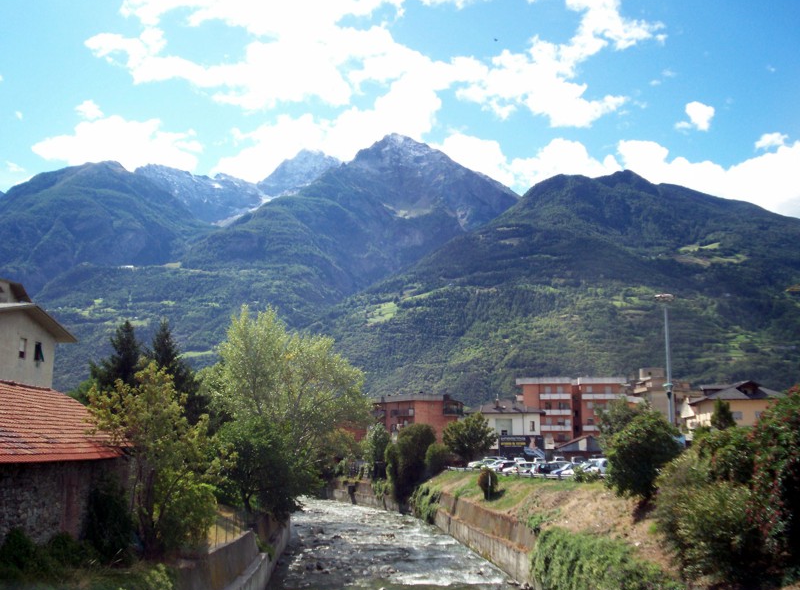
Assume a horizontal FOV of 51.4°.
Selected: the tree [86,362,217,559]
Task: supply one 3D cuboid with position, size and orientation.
[{"bbox_3d":[-11.195,7.429,37.787,5.900,8.730,5.900,0,-10,0],"label":"tree"}]

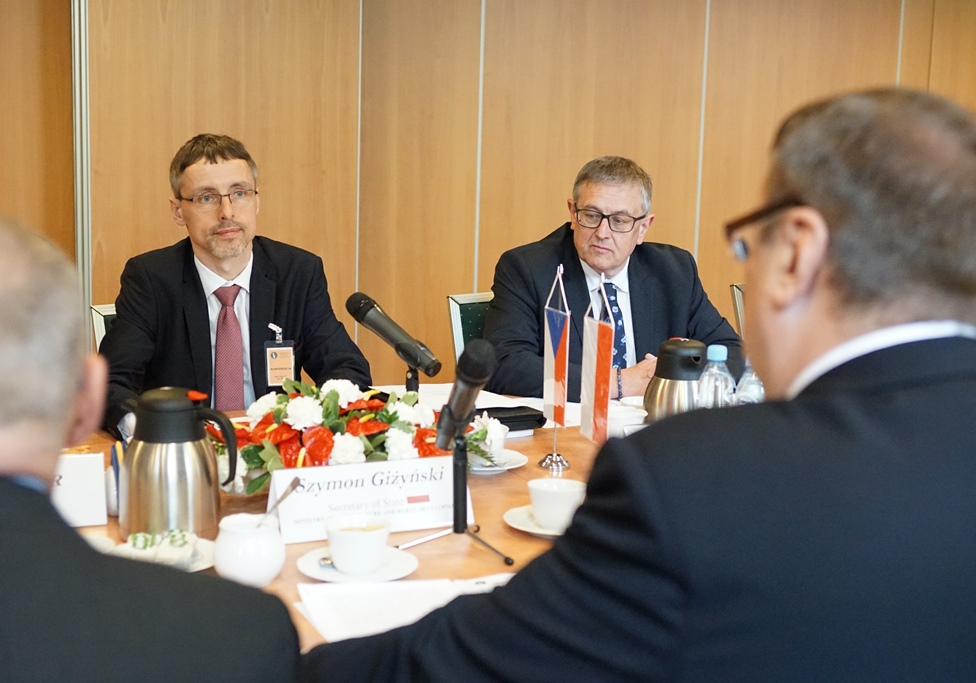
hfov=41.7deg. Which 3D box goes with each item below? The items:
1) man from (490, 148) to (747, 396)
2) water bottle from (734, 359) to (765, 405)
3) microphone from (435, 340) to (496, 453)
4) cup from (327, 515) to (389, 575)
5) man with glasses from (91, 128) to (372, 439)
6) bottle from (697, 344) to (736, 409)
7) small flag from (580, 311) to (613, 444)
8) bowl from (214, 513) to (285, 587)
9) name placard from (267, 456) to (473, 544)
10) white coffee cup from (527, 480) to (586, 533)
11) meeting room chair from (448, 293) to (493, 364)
[{"bbox_3d":[0.306,0.252,2.705,0.580,1.272,0.820,-1,8,-17],"label":"man"},{"bbox_3d":[0.434,0.123,2.104,0.066,0.216,0.066,2,8,0],"label":"water bottle"},{"bbox_3d":[-0.031,0.070,1.690,0.048,0.166,0.048,18,27,-2],"label":"microphone"},{"bbox_3d":[-0.158,0.251,1.566,0.082,0.062,0.084,2,8,0],"label":"cup"},{"bbox_3d":[-0.516,0.239,2.549,0.560,1.292,0.820,-1,8,-20],"label":"man with glasses"},{"bbox_3d":[0.377,0.116,2.135,0.066,0.218,0.066,2,8,0],"label":"bottle"},{"bbox_3d":[0.170,0.063,2.000,0.012,0.188,0.120,-1,8,-17],"label":"small flag"},{"bbox_3d":[-0.285,0.249,1.535,0.087,0.077,0.087,2,8,0],"label":"bowl"},{"bbox_3d":[-0.164,0.213,1.790,0.280,0.088,0.100,-2,9,-26],"label":"name placard"},{"bbox_3d":[0.098,0.230,1.782,0.082,0.062,0.084,2,8,0],"label":"white coffee cup"},{"bbox_3d":[0.216,0.391,2.901,0.470,0.939,0.570,-2,8,-24],"label":"meeting room chair"}]

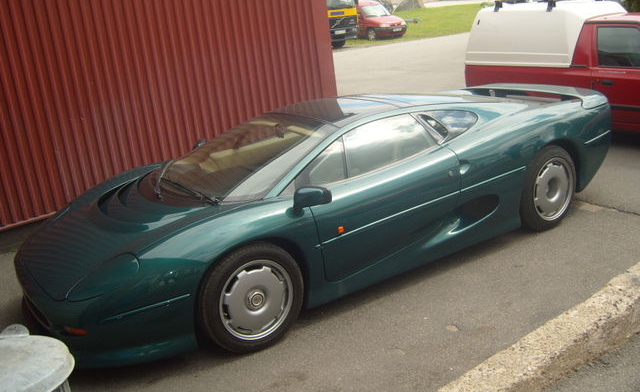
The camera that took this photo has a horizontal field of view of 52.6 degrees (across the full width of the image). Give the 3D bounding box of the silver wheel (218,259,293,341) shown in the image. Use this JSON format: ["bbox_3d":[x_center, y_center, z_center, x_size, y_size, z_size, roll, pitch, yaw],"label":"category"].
[{"bbox_3d":[-0.398,0.573,3.729,0.465,0.465,0.180,-16,18,-31],"label":"silver wheel"}]

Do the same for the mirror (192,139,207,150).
[{"bbox_3d":[-0.979,-0.404,5.387,0.130,0.135,0.210,-16,18,-31],"label":"mirror"}]

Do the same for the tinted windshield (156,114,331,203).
[{"bbox_3d":[-0.566,-0.284,4.524,1.080,0.390,1.380,-16,18,-31],"label":"tinted windshield"}]

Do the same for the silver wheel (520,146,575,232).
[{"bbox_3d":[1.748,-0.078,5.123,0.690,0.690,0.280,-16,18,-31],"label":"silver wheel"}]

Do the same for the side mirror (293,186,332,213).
[{"bbox_3d":[-0.044,0.020,3.762,0.130,0.135,0.210,-16,18,-31],"label":"side mirror"}]

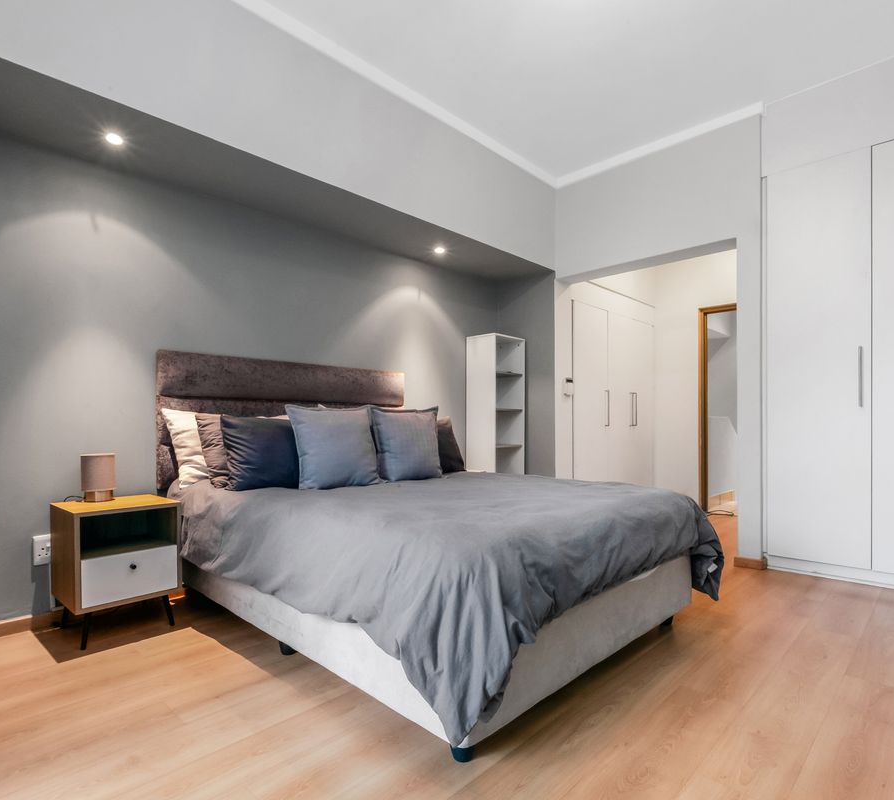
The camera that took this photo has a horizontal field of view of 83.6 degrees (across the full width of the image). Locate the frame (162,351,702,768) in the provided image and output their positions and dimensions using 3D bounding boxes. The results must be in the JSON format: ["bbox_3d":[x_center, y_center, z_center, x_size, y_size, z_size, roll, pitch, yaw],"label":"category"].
[{"bbox_3d":[-0.141,0.390,2.516,1.920,1.250,1.670,-1,-3,45],"label":"frame"}]

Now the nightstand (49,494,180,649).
[{"bbox_3d":[-1.456,0.723,2.199,0.370,0.537,0.392,-1,-2,41],"label":"nightstand"}]

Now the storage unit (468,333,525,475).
[{"bbox_3d":[0.407,0.283,4.110,0.310,1.570,0.378,-1,-3,45],"label":"storage unit"}]

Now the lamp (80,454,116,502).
[{"bbox_3d":[-1.591,0.347,2.286,0.137,0.218,0.137,-1,-2,41],"label":"lamp"}]

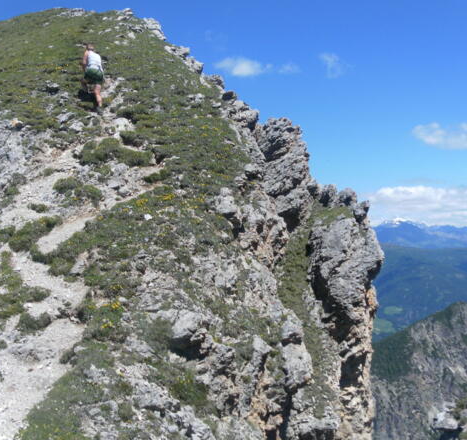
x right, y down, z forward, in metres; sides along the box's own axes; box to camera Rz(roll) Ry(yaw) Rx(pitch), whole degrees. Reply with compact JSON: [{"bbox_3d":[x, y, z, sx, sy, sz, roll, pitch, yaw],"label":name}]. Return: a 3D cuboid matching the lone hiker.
[{"bbox_3d":[-3.040,-3.050,12.900,0.520,1.620,0.620,0,-1,-9],"label":"lone hiker"}]

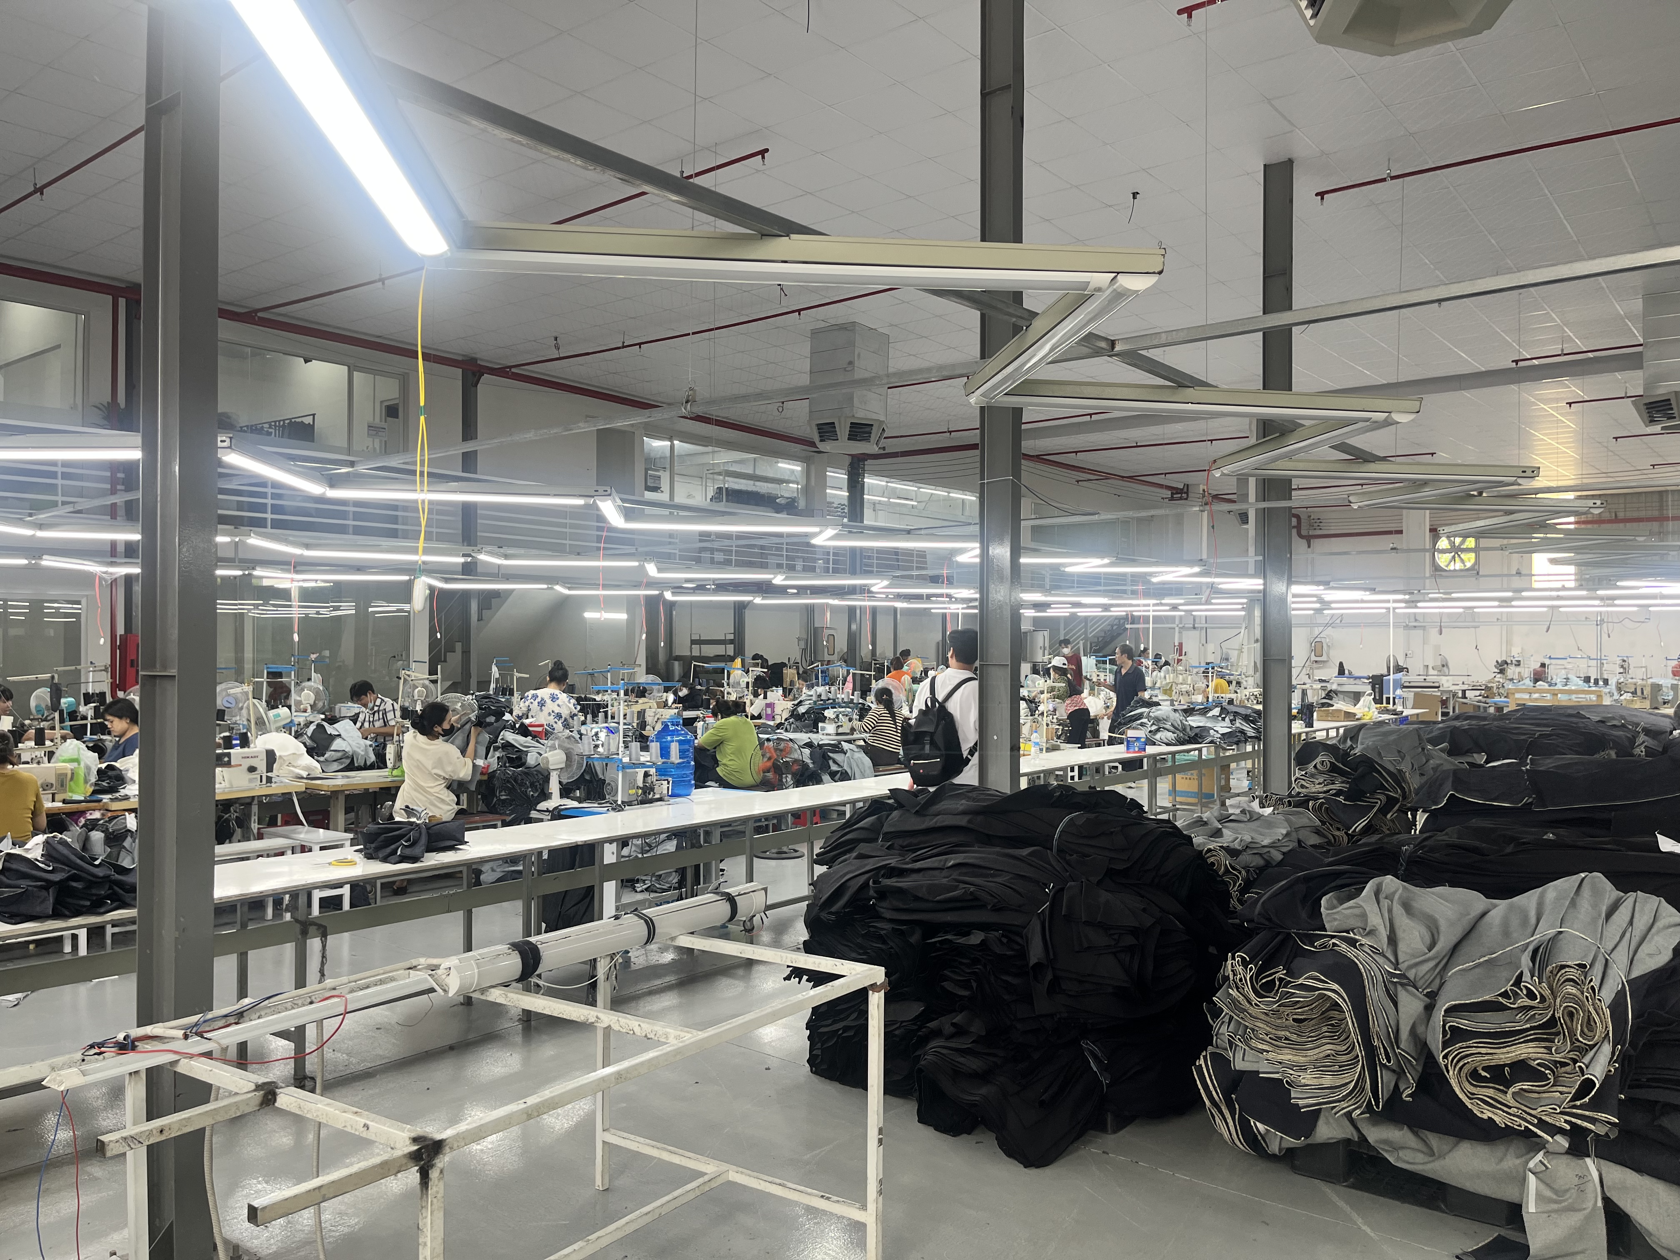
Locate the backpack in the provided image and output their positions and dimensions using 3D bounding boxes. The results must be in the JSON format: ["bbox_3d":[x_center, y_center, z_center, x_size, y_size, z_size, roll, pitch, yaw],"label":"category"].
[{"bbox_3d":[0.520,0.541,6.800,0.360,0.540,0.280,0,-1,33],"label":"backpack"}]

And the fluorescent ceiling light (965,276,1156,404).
[{"bbox_3d":[0.459,-0.641,2.874,0.075,0.072,1.230,0,-1,-7],"label":"fluorescent ceiling light"}]

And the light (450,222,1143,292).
[{"bbox_3d":[-0.051,-0.648,2.231,1.256,0.072,0.075,0,-1,-6],"label":"light"}]

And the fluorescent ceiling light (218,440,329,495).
[{"bbox_3d":[-2.270,-0.647,5.108,0.075,0.072,1.230,0,-1,-6],"label":"fluorescent ceiling light"}]

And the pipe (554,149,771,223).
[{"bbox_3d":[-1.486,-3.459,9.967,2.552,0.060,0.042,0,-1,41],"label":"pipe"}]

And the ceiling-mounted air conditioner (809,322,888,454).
[{"bbox_3d":[0.124,-2.821,15.089,0.680,1.489,0.680,0,-1,39],"label":"ceiling-mounted air conditioner"}]

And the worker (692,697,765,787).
[{"bbox_3d":[-0.864,1.124,9.696,0.680,1.220,0.500,0,-1,28],"label":"worker"}]

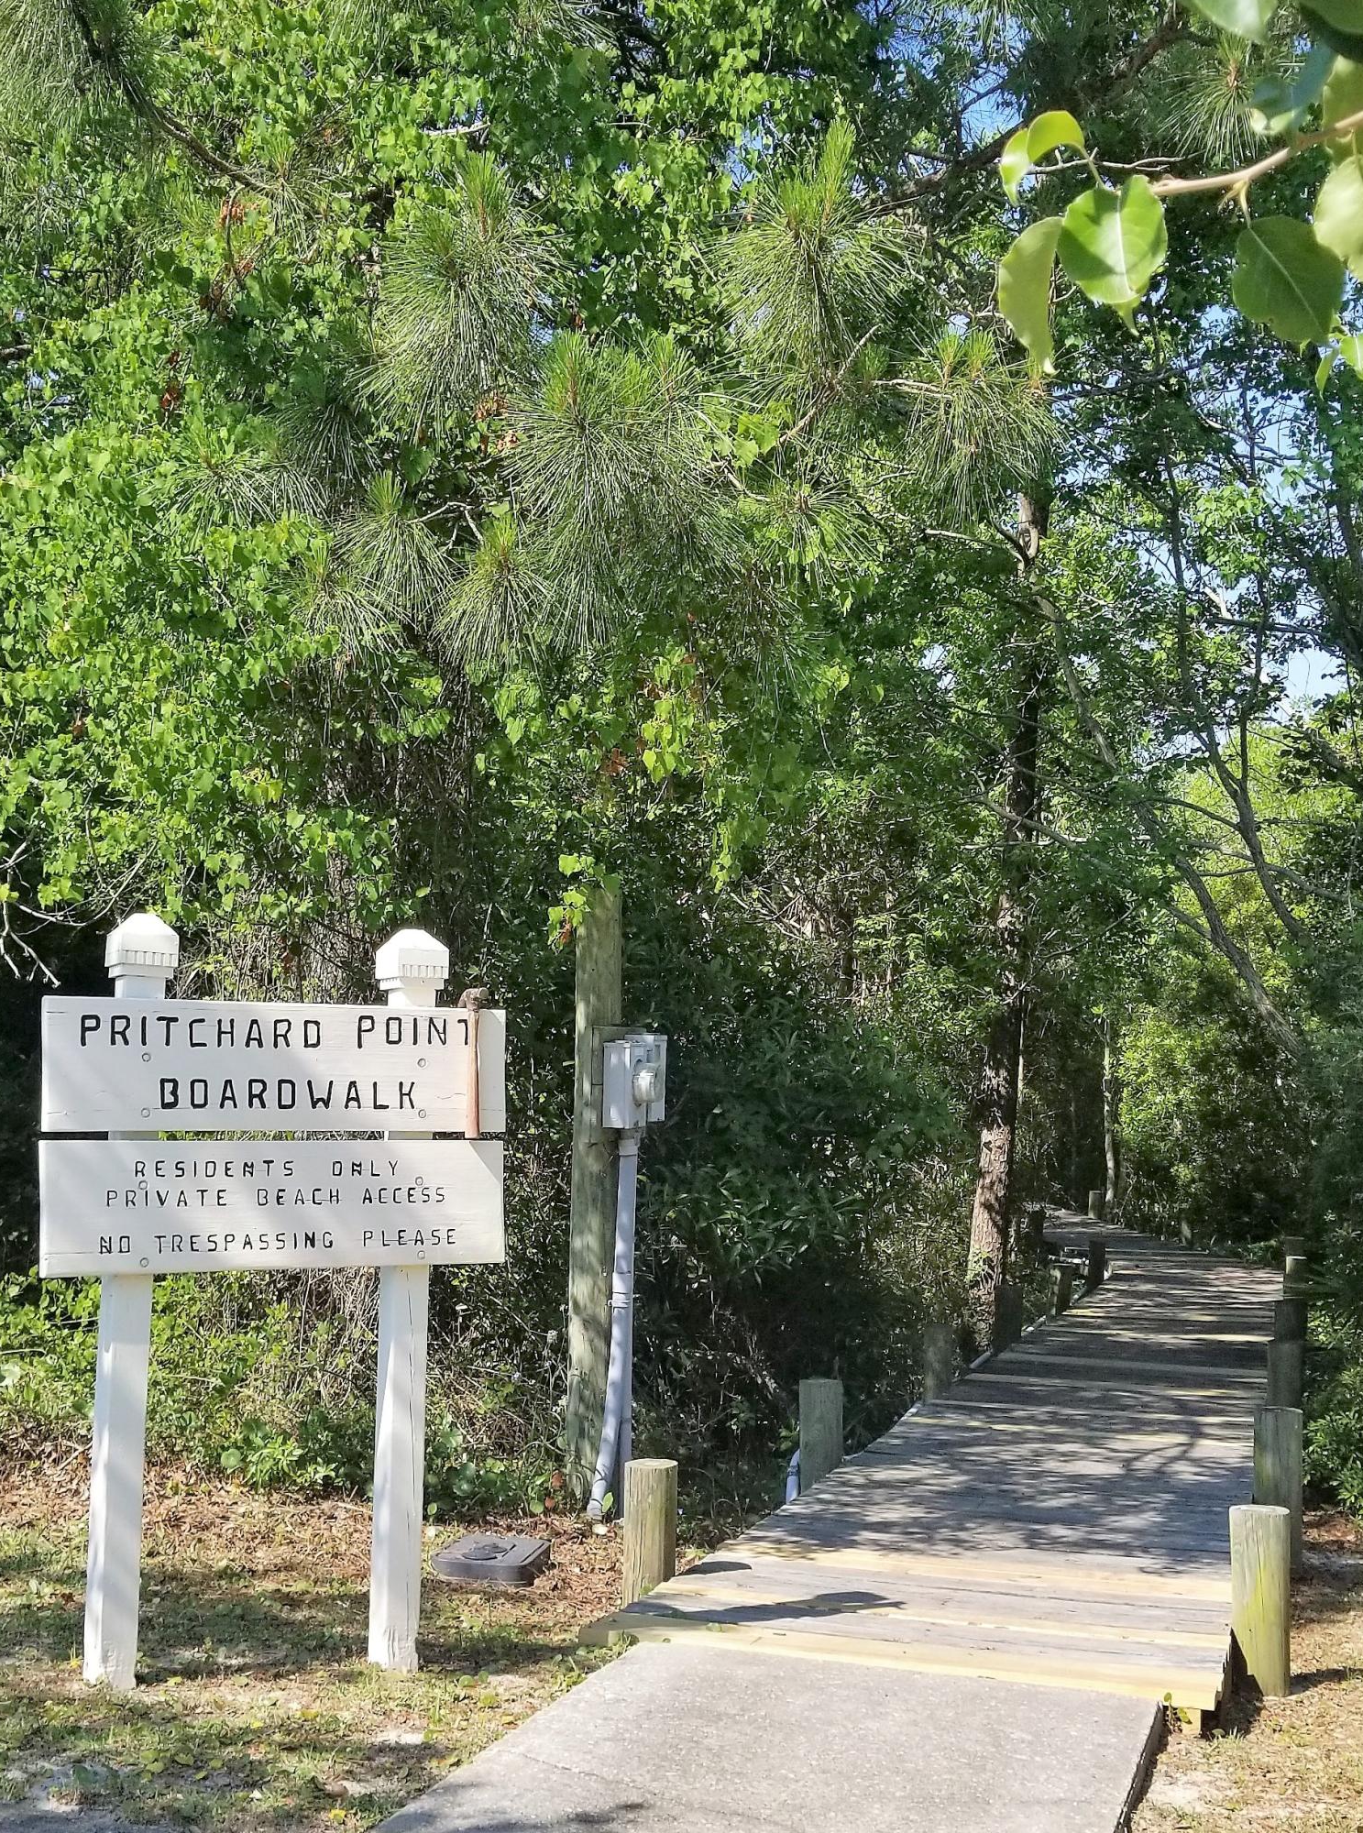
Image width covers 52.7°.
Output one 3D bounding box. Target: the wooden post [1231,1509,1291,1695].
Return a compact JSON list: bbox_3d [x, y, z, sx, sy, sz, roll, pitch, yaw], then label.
[{"bbox_3d":[1.301,1.536,3.090,0.127,0.387,0.127,-1,-5,25],"label":"wooden post"}]

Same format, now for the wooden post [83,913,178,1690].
[{"bbox_3d":[-1.296,0.873,3.207,0.132,1.748,0.132,4,-6,-31],"label":"wooden post"}]

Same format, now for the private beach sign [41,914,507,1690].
[{"bbox_3d":[-0.981,0.918,3.329,1.074,1.806,0.155,3,-5,-22],"label":"private beach sign"}]

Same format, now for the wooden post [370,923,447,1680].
[{"bbox_3d":[-0.697,0.936,3.453,0.132,1.798,0.132,4,-6,-31],"label":"wooden post"}]

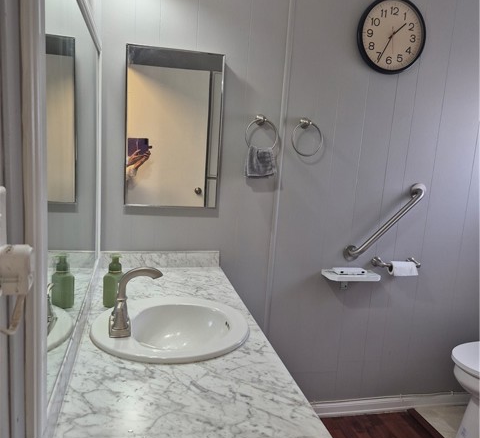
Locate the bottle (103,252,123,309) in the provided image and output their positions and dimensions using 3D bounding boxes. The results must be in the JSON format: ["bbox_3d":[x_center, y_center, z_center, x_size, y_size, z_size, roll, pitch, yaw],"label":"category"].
[{"bbox_3d":[-0.418,0.202,1.413,0.066,0.177,0.060,10,11,36],"label":"bottle"}]

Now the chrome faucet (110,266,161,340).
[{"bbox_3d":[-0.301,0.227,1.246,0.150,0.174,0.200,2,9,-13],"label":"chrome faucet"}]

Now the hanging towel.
[{"bbox_3d":[0.092,-0.257,1.899,0.133,0.145,0.040,2,9,-13],"label":"hanging towel"}]

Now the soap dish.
[{"bbox_3d":[0.539,0.305,2.071,0.245,0.105,0.125,2,9,-13],"label":"soap dish"}]

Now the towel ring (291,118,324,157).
[{"bbox_3d":[0.308,-0.371,1.939,0.147,0.172,0.057,2,9,-13],"label":"towel ring"}]

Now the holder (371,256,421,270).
[{"bbox_3d":[0.789,0.226,2.134,0.238,0.053,0.086,2,9,-13],"label":"holder"}]

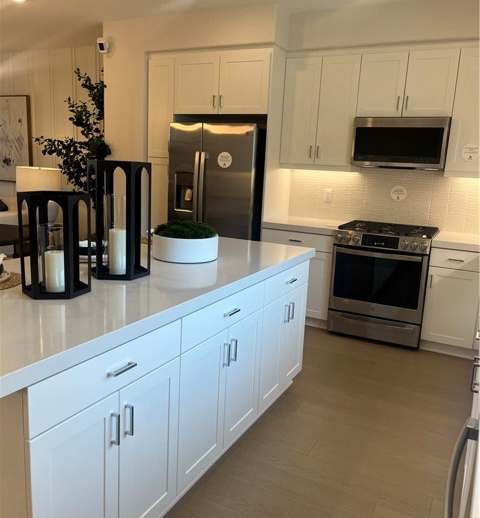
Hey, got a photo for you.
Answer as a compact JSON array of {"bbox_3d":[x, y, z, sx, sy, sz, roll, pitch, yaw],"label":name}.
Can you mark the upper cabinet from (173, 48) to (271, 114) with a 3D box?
[{"bbox_3d":[-0.044,-1.642,4.649,0.990,0.537,0.630,8,12,26],"label":"upper cabinet"}]

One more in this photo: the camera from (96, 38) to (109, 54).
[{"bbox_3d":[-1.372,-2.138,4.813,0.090,0.150,0.110,8,12,26],"label":"camera"}]

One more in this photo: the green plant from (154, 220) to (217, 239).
[{"bbox_3d":[-0.285,-0.153,2.541,0.320,0.093,0.320,3,11,-1],"label":"green plant"}]

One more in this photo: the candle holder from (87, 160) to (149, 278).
[{"bbox_3d":[-0.519,-0.175,2.073,0.265,0.486,0.230,2,11,-4],"label":"candle holder"}]

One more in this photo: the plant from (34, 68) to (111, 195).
[{"bbox_3d":[-1.797,-1.404,5.528,0.760,1.480,0.620,8,12,26],"label":"plant"}]

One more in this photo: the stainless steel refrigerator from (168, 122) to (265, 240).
[{"bbox_3d":[-0.158,-0.416,4.813,0.900,1.765,0.760,8,12,26],"label":"stainless steel refrigerator"}]

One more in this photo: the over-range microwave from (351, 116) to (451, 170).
[{"bbox_3d":[1.398,-0.989,4.154,0.758,0.419,0.382,8,12,26],"label":"over-range microwave"}]

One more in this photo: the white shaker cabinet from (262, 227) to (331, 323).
[{"bbox_3d":[0.635,0.096,4.586,0.678,0.825,0.620,8,12,26],"label":"white shaker cabinet"}]

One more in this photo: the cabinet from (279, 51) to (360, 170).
[{"bbox_3d":[0.777,-1.334,4.441,0.681,0.970,0.339,8,12,26],"label":"cabinet"}]

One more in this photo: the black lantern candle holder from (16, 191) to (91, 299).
[{"bbox_3d":[-0.672,-0.059,1.758,0.244,0.364,0.211,0,11,-13],"label":"black lantern candle holder"}]

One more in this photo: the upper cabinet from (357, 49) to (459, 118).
[{"bbox_3d":[1.430,-1.457,4.084,0.762,0.529,0.339,8,12,26],"label":"upper cabinet"}]

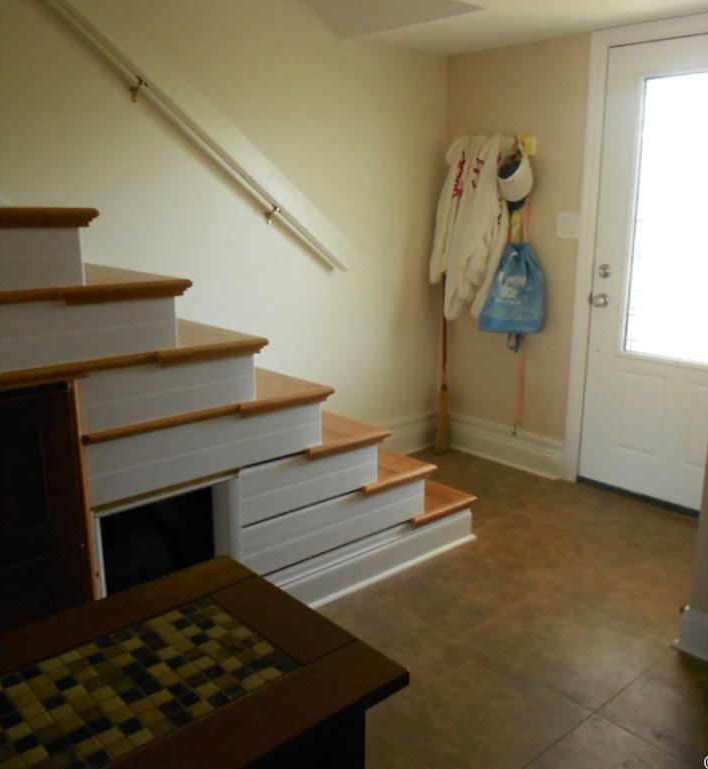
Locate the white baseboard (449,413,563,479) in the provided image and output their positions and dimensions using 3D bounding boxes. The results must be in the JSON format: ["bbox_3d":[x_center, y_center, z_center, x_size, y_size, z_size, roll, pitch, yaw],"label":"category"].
[{"bbox_3d":[0.792,0.326,4.262,0.045,0.194,0.815,-12,18,-40],"label":"white baseboard"}]

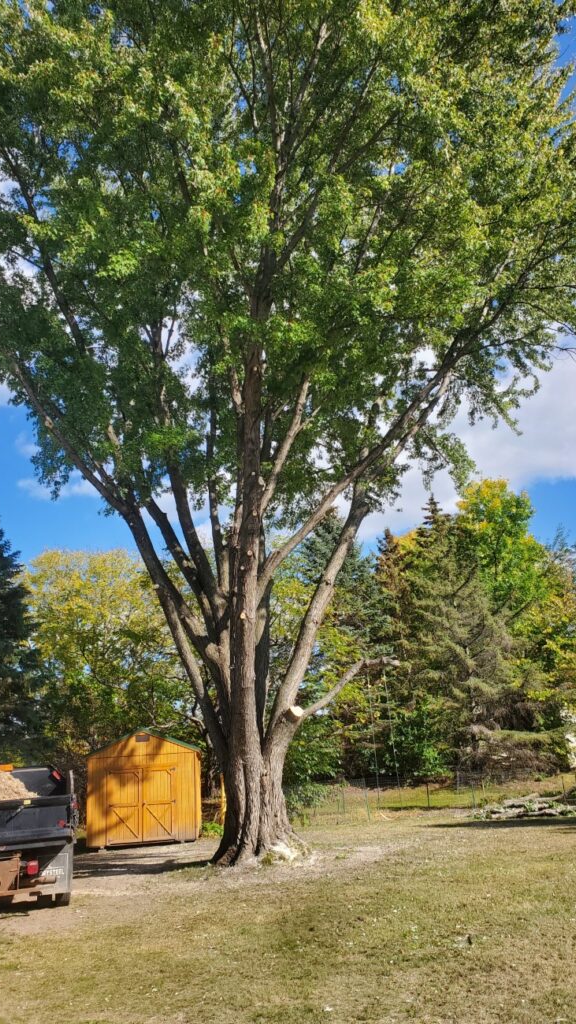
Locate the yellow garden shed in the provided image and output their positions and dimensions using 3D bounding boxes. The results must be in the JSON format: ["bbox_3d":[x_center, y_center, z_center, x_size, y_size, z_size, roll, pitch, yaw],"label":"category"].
[{"bbox_3d":[-4.301,8.552,24.120,3.250,3.150,4.100,-2,-17,-4],"label":"yellow garden shed"}]

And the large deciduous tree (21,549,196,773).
[{"bbox_3d":[-7.408,6.895,32.665,7.800,11.000,7.400,-3,-17,0],"label":"large deciduous tree"}]

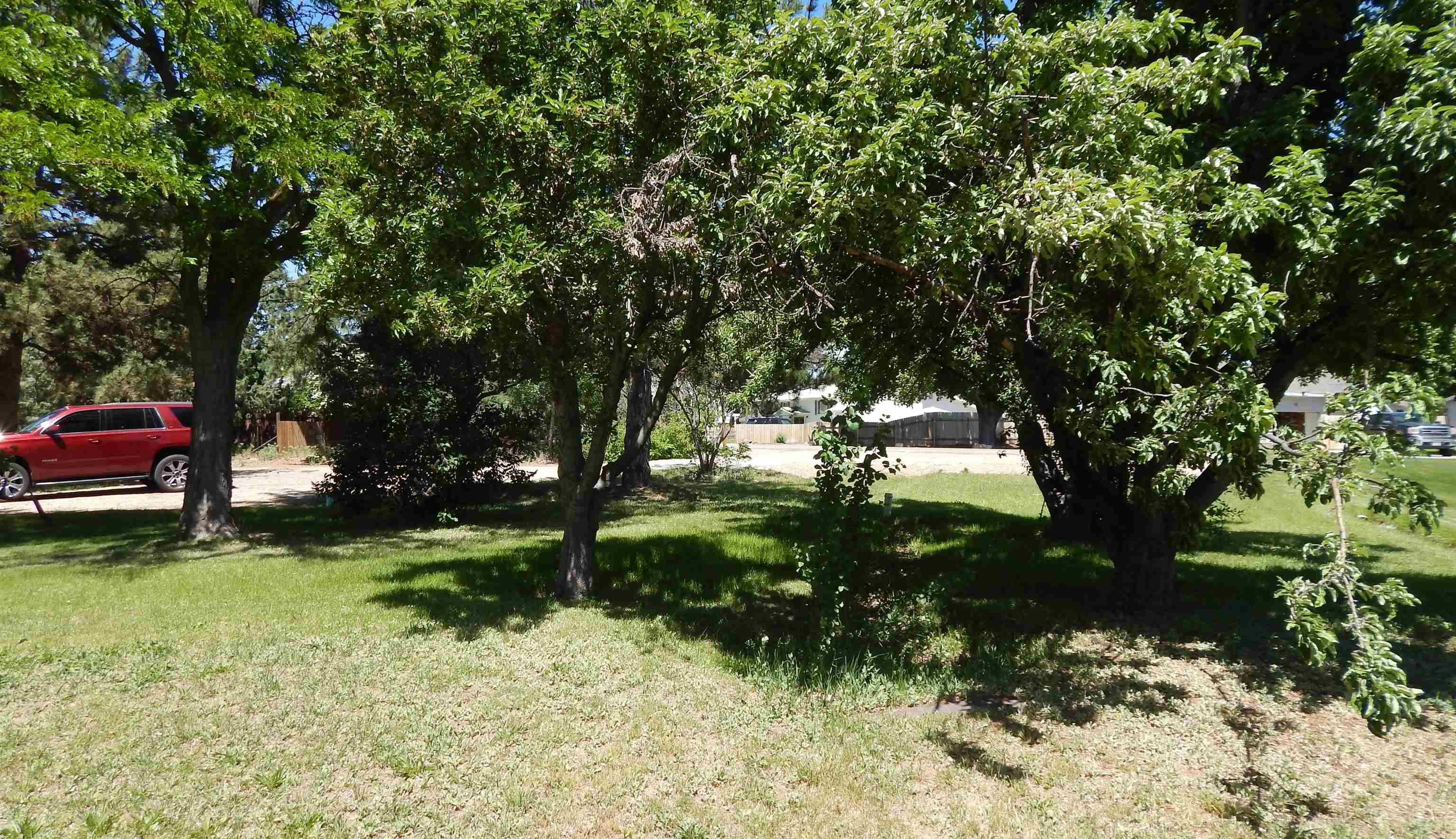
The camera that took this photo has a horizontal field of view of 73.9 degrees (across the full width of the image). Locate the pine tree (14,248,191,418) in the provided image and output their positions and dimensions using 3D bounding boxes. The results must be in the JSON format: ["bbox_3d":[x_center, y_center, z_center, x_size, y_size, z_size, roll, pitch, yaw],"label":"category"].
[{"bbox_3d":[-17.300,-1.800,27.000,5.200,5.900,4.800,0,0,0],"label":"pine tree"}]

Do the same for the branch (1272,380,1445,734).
[{"bbox_3d":[2.680,0.470,4.150,0.850,1.300,1.500,0,0,17],"label":"branch"}]

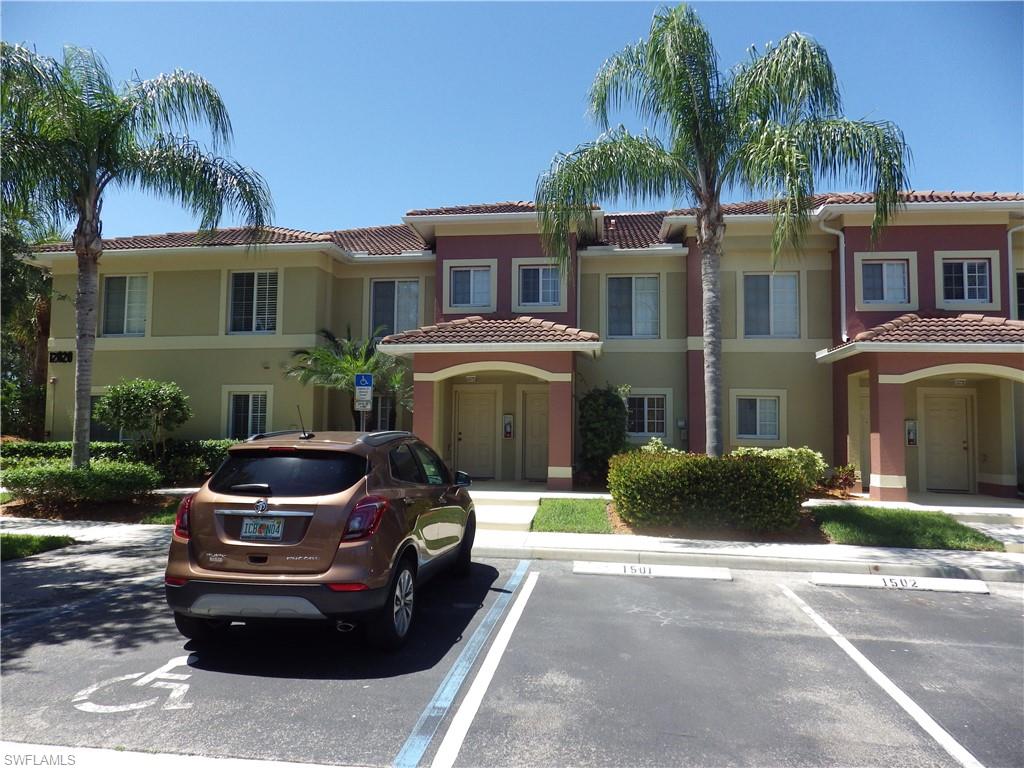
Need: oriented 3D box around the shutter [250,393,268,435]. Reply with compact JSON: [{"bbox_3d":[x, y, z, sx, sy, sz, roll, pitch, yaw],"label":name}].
[{"bbox_3d":[-6.006,0.718,15.460,0.447,1.054,0.080,0,-3,9],"label":"shutter"}]

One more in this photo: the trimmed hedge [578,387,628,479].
[{"bbox_3d":[2.065,1.174,14.713,1.120,2.200,1.100,0,-3,8],"label":"trimmed hedge"}]

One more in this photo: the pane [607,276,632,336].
[{"bbox_3d":[2.577,-1.831,15.391,0.606,1.477,0.080,0,-3,9],"label":"pane"}]

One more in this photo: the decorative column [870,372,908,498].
[{"bbox_3d":[7.070,0.995,12.258,0.470,2.356,0.470,0,-3,9],"label":"decorative column"}]

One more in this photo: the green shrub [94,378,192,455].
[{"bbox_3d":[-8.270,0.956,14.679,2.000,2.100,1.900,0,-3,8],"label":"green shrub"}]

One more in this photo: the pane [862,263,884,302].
[{"bbox_3d":[7.614,-2.140,13.713,0.460,0.904,0.080,0,-3,9],"label":"pane"}]

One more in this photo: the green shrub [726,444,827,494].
[{"bbox_3d":[5.426,1.737,13.300,1.850,1.000,1.400,0,-3,9],"label":"green shrub"}]

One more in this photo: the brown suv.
[{"bbox_3d":[-1.511,1.301,6.585,1.800,1.660,4.280,0,-3,7],"label":"brown suv"}]

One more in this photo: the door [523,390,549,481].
[{"bbox_3d":[0.739,1.290,15.732,0.930,2.070,0.080,0,-3,8],"label":"door"}]

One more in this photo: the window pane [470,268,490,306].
[{"bbox_3d":[-0.752,-2.285,15.313,0.480,0.910,0.060,0,-3,8],"label":"window pane"}]

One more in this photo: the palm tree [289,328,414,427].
[{"bbox_3d":[-3.605,0.486,14.418,2.818,3.500,2.400,0,-3,8],"label":"palm tree"}]

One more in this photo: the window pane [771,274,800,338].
[{"bbox_3d":[6.184,-1.768,14.755,0.638,1.486,0.080,0,-3,8],"label":"window pane"}]

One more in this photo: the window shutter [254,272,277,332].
[{"bbox_3d":[-5.985,-1.985,15.849,0.584,1.475,0.060,0,-3,8],"label":"window shutter"}]

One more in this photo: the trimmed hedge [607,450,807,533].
[{"bbox_3d":[2.893,1.627,10.098,2.750,1.050,1.300,0,-3,9],"label":"trimmed hedge"}]

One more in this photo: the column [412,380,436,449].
[{"bbox_3d":[-1.762,1.041,13.501,0.409,2.204,0.450,0,-3,8],"label":"column"}]

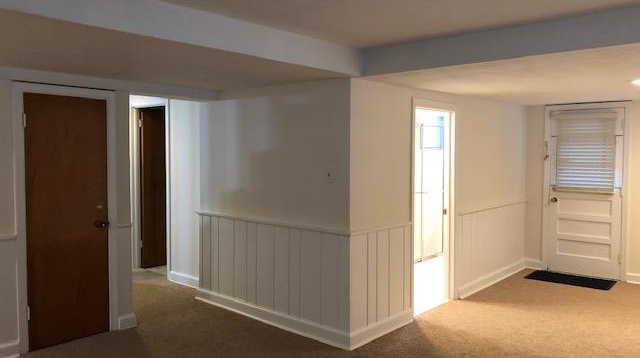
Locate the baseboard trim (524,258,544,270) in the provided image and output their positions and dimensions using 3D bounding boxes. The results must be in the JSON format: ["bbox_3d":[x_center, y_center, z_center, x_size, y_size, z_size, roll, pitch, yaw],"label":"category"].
[{"bbox_3d":[2.803,1.120,6.782,0.180,0.120,0.030,3,4,42],"label":"baseboard trim"}]

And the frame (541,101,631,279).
[{"bbox_3d":[3.272,0.141,6.379,0.980,2.130,0.120,3,4,42],"label":"frame"}]

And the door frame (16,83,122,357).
[{"bbox_3d":[-2.015,0.288,4.139,0.120,2.030,0.770,3,4,42],"label":"door frame"}]

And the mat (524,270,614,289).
[{"bbox_3d":[3.006,1.205,6.236,0.910,0.015,0.510,3,4,38],"label":"mat"}]

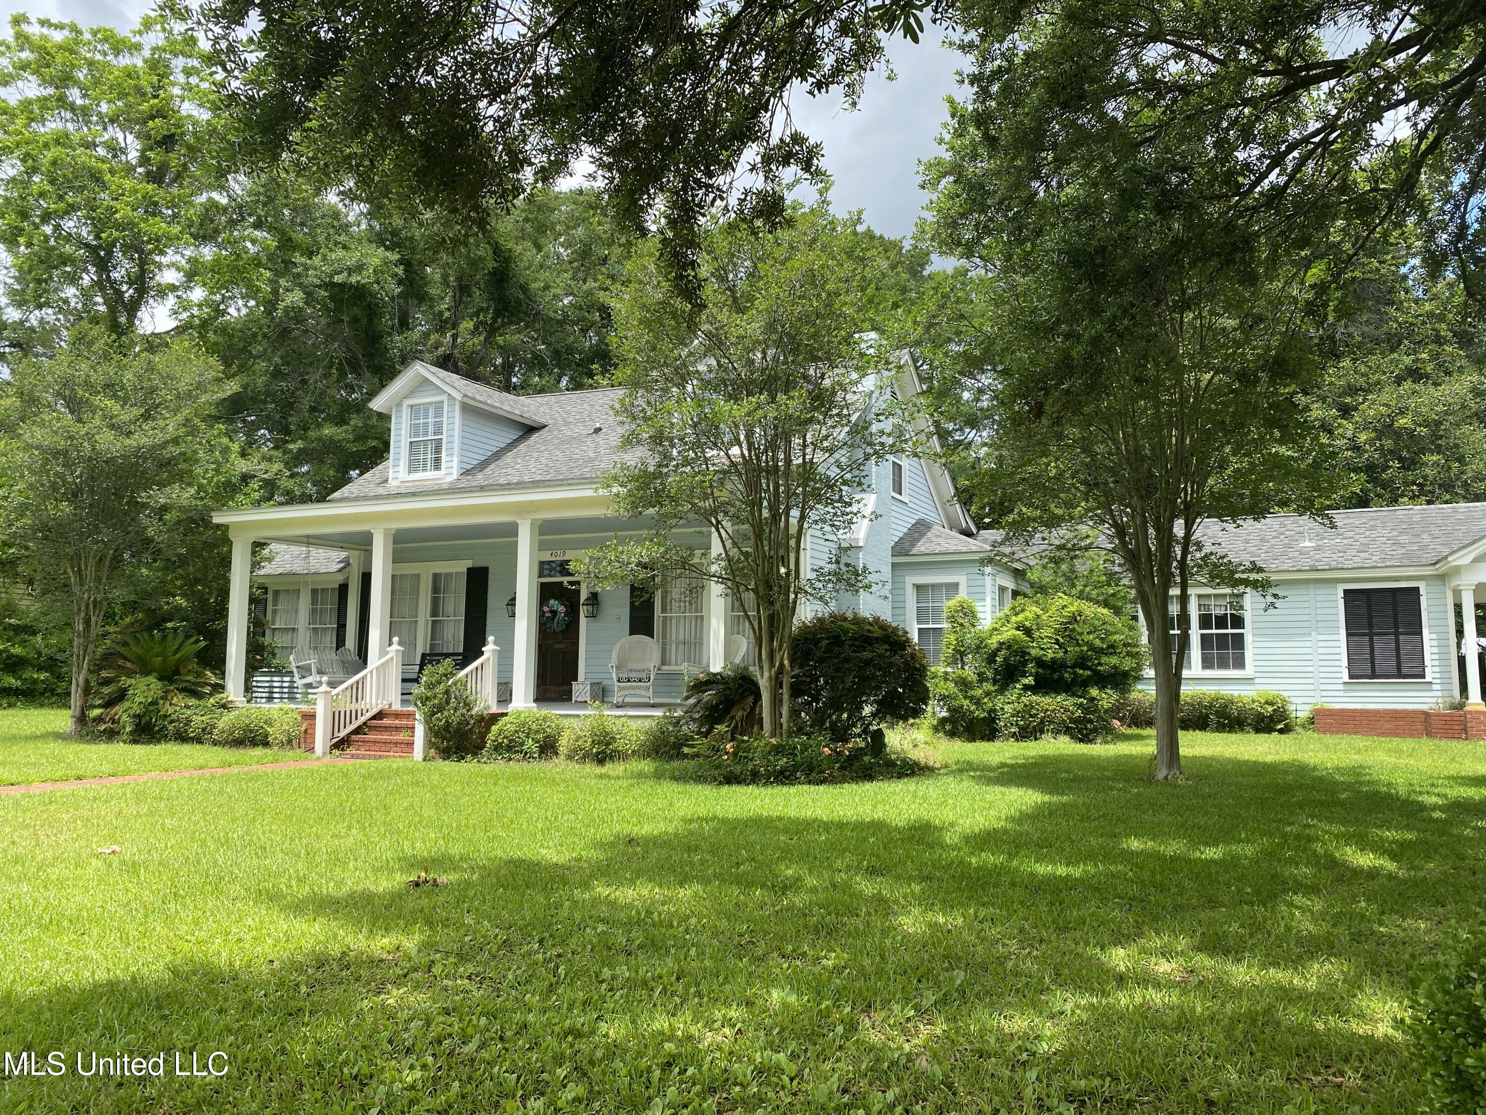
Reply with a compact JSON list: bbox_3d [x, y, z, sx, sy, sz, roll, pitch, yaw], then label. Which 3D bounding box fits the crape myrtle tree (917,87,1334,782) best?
[{"bbox_3d":[4.625,-1.602,13.400,4.800,8.349,4.700,-3,-6,25],"label":"crape myrtle tree"}]

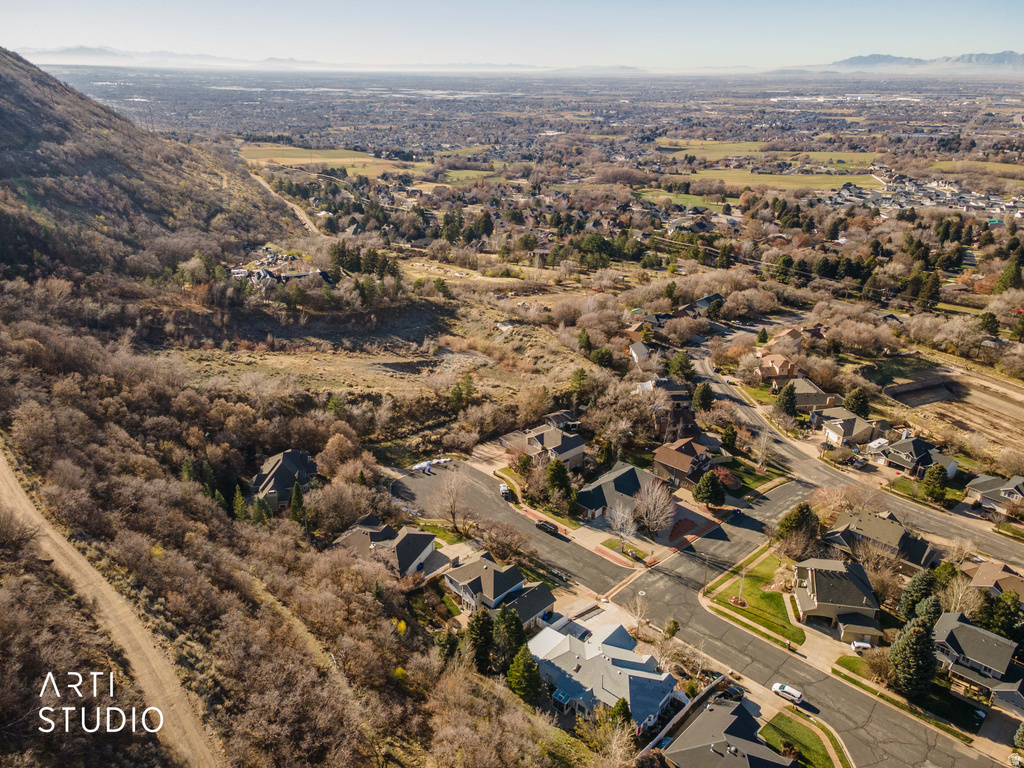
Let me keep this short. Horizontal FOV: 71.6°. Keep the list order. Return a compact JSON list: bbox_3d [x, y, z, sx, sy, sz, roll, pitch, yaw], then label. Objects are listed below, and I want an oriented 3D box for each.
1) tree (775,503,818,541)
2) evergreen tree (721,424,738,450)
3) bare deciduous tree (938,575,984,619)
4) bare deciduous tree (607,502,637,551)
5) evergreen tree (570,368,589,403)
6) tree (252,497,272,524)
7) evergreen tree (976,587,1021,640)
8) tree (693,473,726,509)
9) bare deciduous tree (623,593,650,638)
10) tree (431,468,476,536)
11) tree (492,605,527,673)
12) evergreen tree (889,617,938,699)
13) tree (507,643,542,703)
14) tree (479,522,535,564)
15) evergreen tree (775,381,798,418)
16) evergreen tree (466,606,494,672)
[{"bbox_3d":[66.735,32.462,165.458,9.788,10.083,9.788,0,24,0],"label":"tree"},{"bbox_3d":[61.260,14.870,199.070,3.980,7.170,3.980,0,24,0],"label":"evergreen tree"},{"bbox_3d":[87.660,42.282,138.305,8.571,10.840,8.571,0,24,0],"label":"bare deciduous tree"},{"bbox_3d":[24.626,32.184,158.004,6.454,12.539,6.454,0,24,0],"label":"bare deciduous tree"},{"bbox_3d":[21.280,0.530,222.870,5.670,11.610,5.670,0,24,0],"label":"evergreen tree"},{"bbox_3d":[-58.190,29.430,164.890,4.230,7.740,4.230,0,24,0],"label":"tree"},{"bbox_3d":[95.450,44.930,139.020,6.650,11.690,6.650,0,24,0],"label":"evergreen tree"},{"bbox_3d":[48.470,25.990,174.150,7.770,10.290,7.770,0,24,0],"label":"tree"},{"bbox_3d":[23.010,42.810,131.050,4.710,9.310,4.710,0,24,0],"label":"bare deciduous tree"},{"bbox_3d":[-13.416,27.381,164.962,10.455,17.302,10.455,0,24,0],"label":"tree"},{"bbox_3d":[-0.350,43.870,124.140,6.200,13.860,6.200,0,24,0],"label":"tree"},{"bbox_3d":[66.830,44.930,117.490,7.000,15.500,7.000,0,24,0],"label":"evergreen tree"},{"bbox_3d":[1.960,47.520,117.980,5.390,11.000,5.390,0,24,0],"label":"tree"},{"bbox_3d":[-1.300,34.270,153.510,11.600,7.200,10.000,0,24,0],"label":"tree"},{"bbox_3d":[93.305,5.125,239.763,7.598,12.365,7.598,0,24,0],"label":"evergreen tree"},{"bbox_3d":[-5.430,44.170,122.660,4.790,13.530,4.790,0,24,0],"label":"evergreen tree"}]

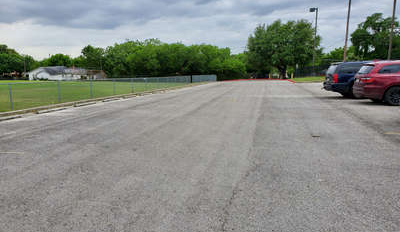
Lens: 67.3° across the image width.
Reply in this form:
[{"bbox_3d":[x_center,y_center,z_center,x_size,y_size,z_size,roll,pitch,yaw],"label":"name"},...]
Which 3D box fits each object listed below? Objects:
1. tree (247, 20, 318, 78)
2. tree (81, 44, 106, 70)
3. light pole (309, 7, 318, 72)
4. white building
[{"bbox_3d":[13.255,-10.472,47.973,11.800,9.220,10.800,0,9,0],"label":"tree"},{"bbox_3d":[-39.476,-19.588,110.311,9.200,13.020,9.000,0,9,0],"label":"tree"},{"bbox_3d":[16.212,-10.524,42.909,1.200,9.540,0.450,-2,9,-10],"label":"light pole"},{"bbox_3d":[-45.563,-13.581,96.049,17.500,4.430,11.000,-2,9,-15],"label":"white building"}]

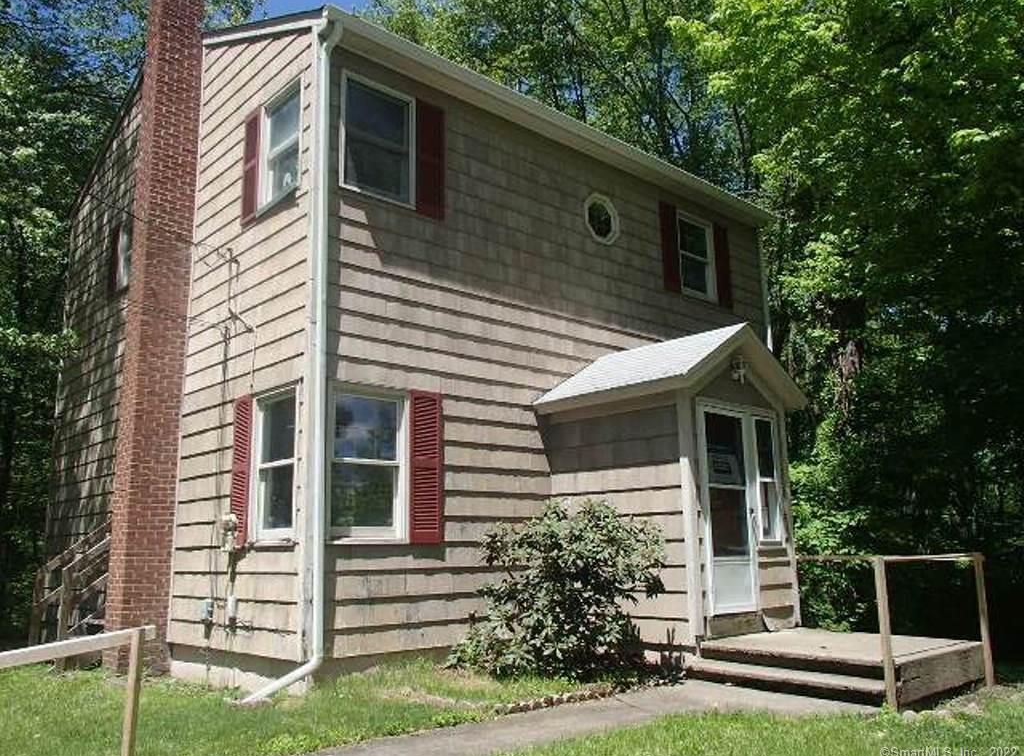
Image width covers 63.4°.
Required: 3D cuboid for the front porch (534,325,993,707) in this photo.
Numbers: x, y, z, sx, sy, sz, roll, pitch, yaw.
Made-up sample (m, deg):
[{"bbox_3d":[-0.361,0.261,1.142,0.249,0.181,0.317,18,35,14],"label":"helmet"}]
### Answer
[{"bbox_3d":[2.307,1.066,8.239,2.700,3.463,3.780,9,-16,-42],"label":"front porch"}]

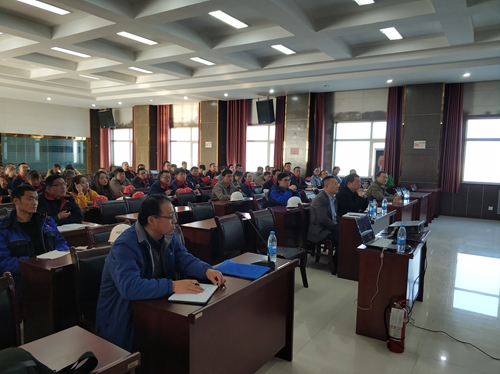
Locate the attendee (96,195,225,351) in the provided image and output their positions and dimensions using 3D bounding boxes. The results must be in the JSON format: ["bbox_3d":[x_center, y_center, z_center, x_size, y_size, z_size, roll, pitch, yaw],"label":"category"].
[{"bbox_3d":[-0.590,0.703,2.561,0.880,1.300,0.610,4,6,32],"label":"attendee"}]

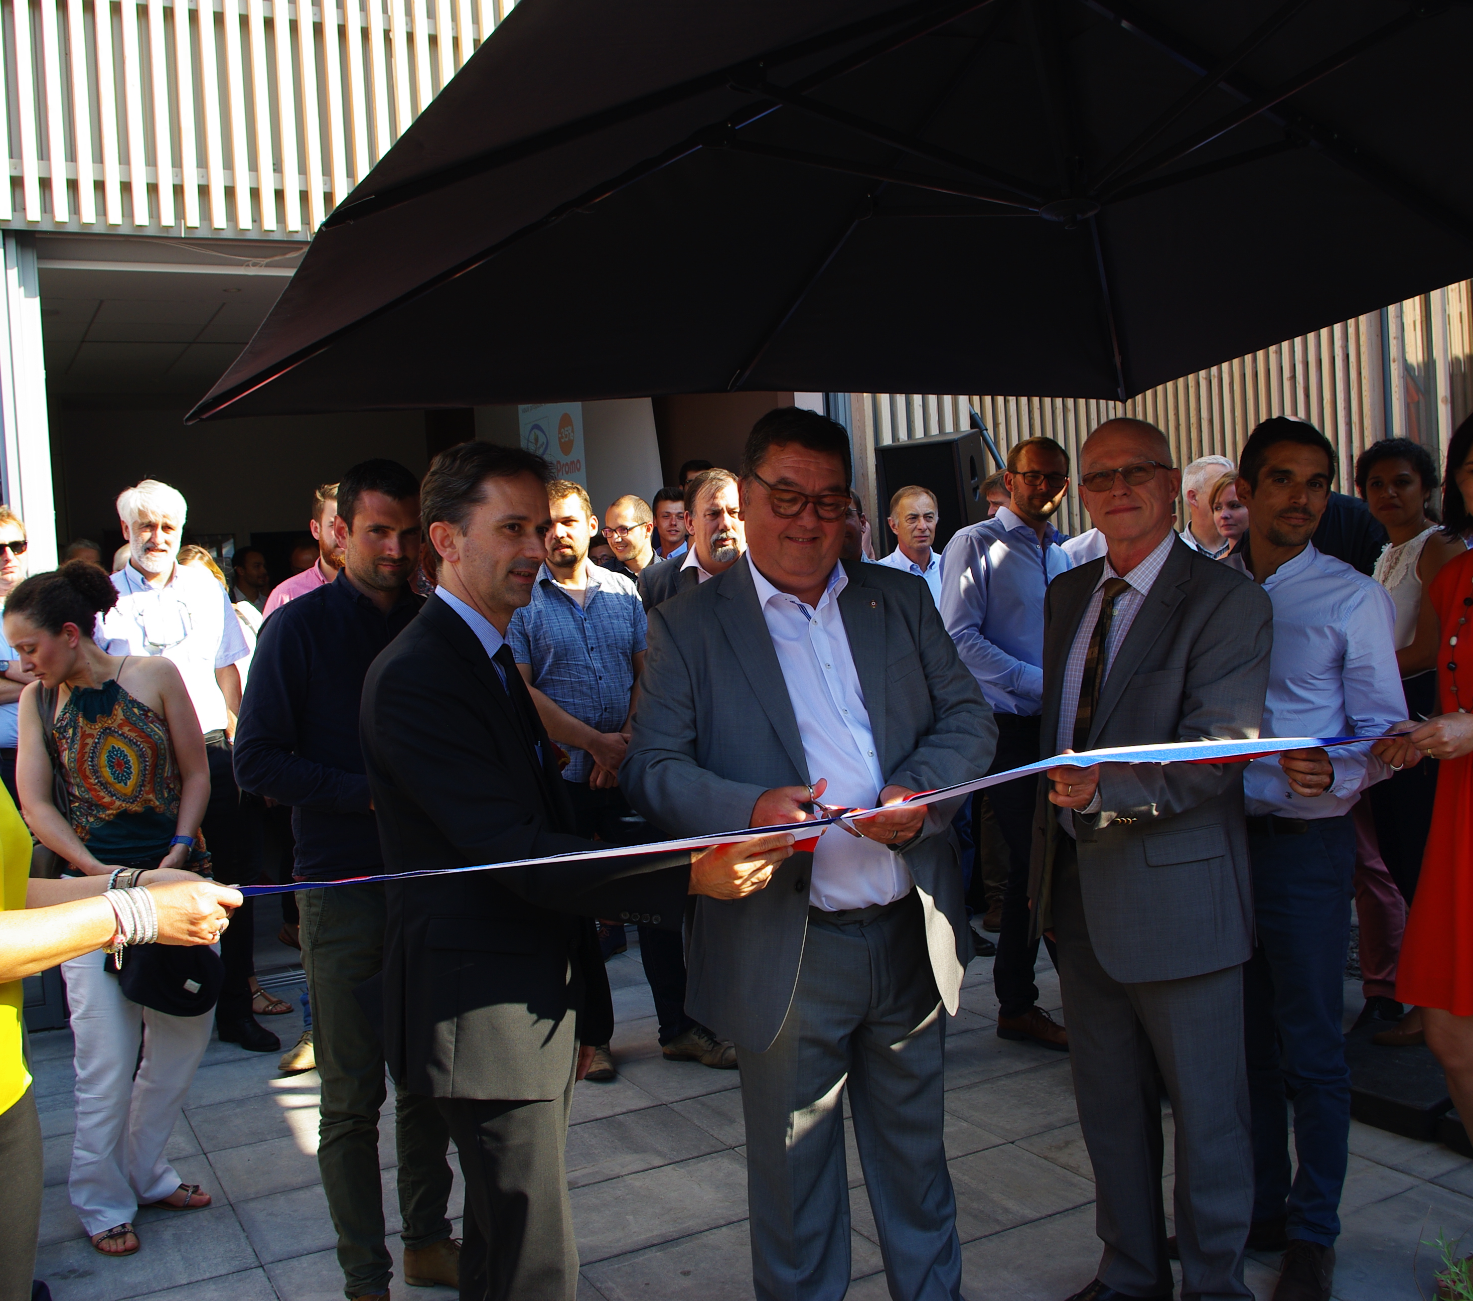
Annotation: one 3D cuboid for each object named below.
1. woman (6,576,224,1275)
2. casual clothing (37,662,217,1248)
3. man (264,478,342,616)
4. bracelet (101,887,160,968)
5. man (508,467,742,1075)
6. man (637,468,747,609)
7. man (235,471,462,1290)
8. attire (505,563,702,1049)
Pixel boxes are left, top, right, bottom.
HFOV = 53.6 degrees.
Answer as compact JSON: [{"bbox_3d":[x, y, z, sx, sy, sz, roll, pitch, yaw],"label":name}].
[{"bbox_3d":[-1.466,0.575,3.450,0.490,1.590,0.380,-5,5,-21],"label":"woman"},{"bbox_3d":[-1.442,0.668,3.460,0.420,1.280,0.320,-5,5,-21],"label":"casual clothing"},{"bbox_3d":[-1.205,0.368,4.550,0.540,1.780,0.360,-5,5,-24],"label":"man"},{"bbox_3d":[-0.624,0.284,1.500,0.055,0.080,0.060,-7,6,-37],"label":"bracelet"},{"bbox_3d":[-0.385,0.350,4.430,0.600,1.750,0.400,-5,5,-17],"label":"man"},{"bbox_3d":[-0.044,0.325,4.450,0.550,1.760,0.350,-4,5,-11],"label":"man"},{"bbox_3d":[-0.790,0.472,3.170,0.580,1.770,0.420,-6,6,-30],"label":"man"},{"bbox_3d":[-0.399,0.456,4.430,0.540,1.440,0.340,-5,5,-17],"label":"attire"}]

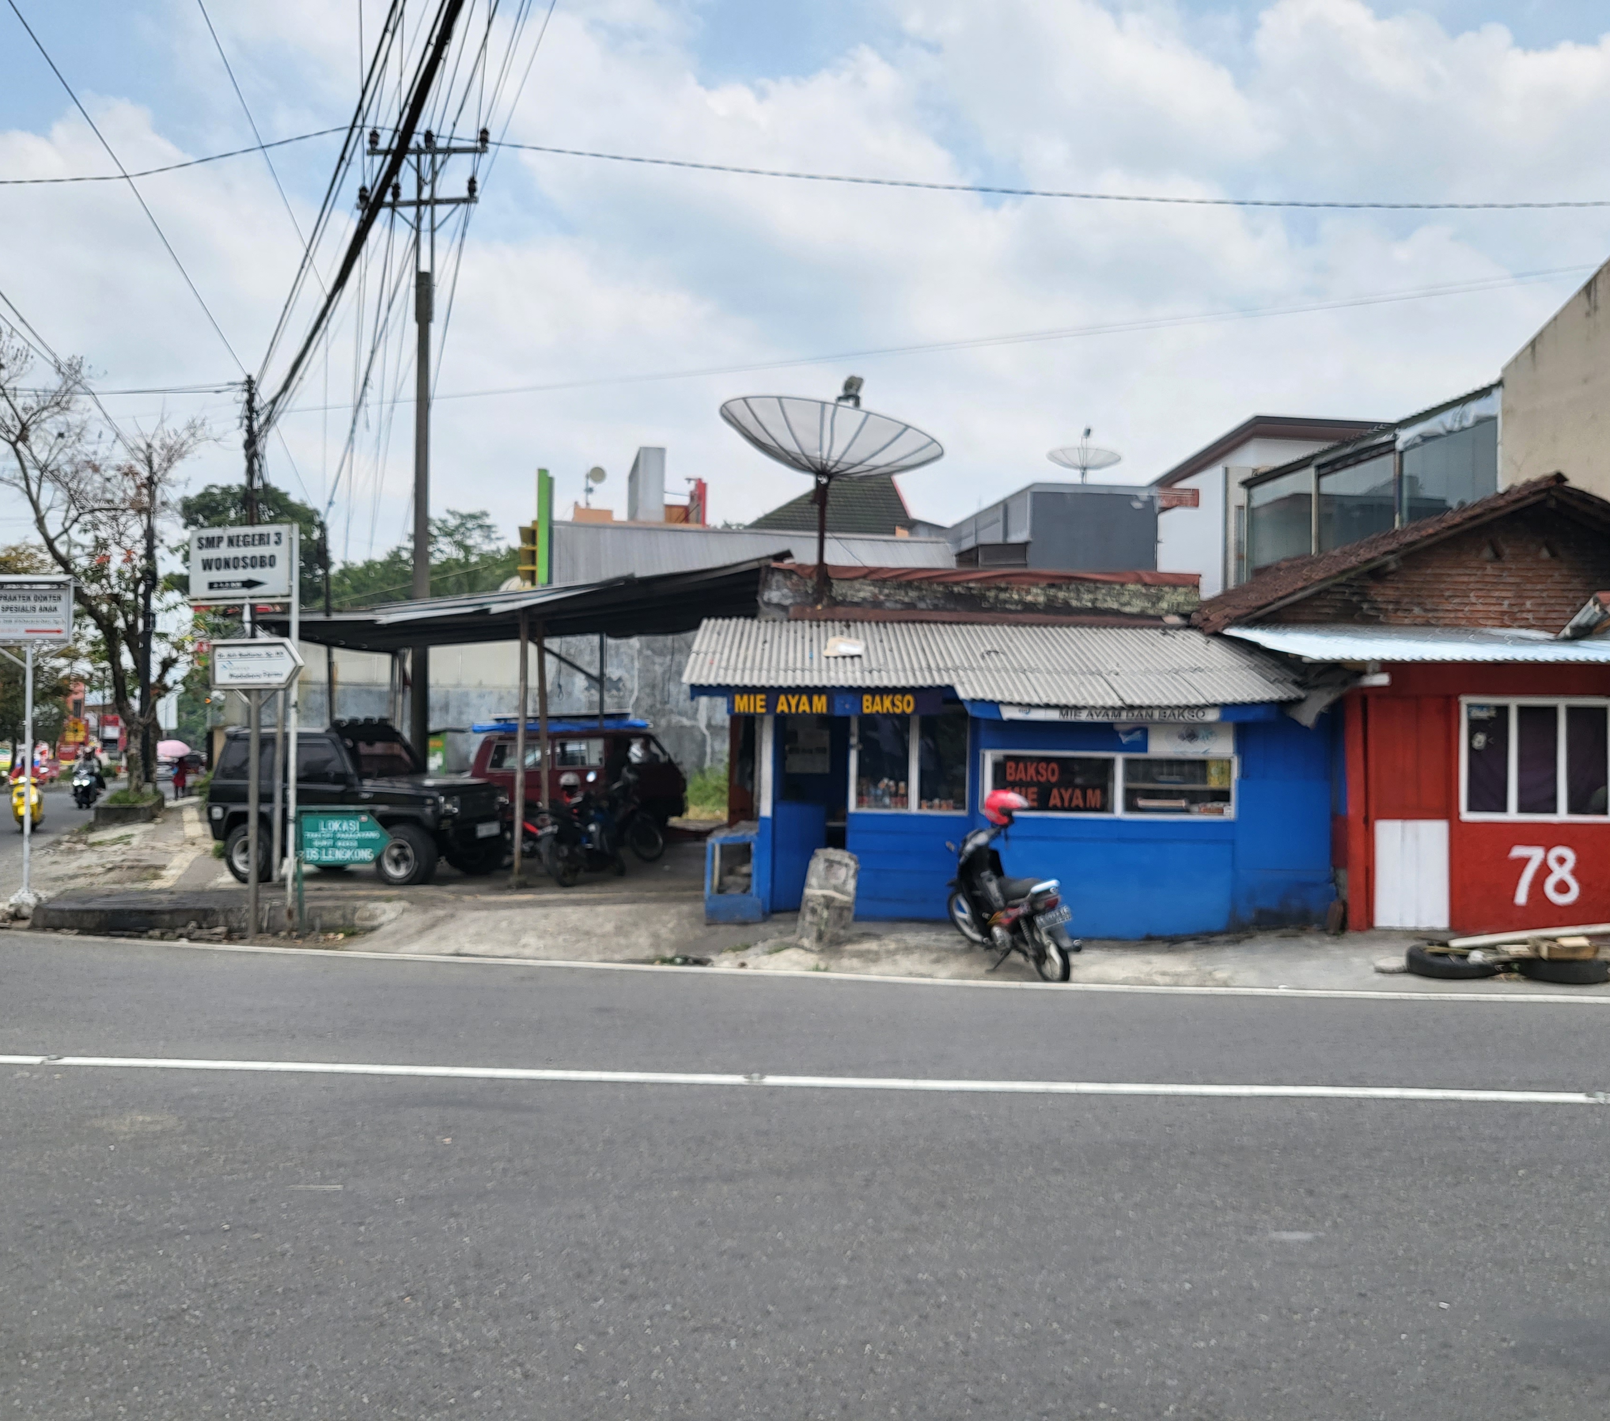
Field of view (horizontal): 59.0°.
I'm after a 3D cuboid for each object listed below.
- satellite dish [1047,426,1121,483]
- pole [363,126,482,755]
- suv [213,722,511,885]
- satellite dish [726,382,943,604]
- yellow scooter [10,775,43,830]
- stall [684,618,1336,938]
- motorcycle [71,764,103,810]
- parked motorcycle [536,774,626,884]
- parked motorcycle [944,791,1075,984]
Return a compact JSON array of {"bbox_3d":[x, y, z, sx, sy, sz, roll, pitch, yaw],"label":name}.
[{"bbox_3d":[7.805,-7.077,39.521,2.100,1.650,2.100,0,-2,18],"label":"satellite dish"},{"bbox_3d":[-5.969,-3.570,22.143,1.850,11.200,0.400,0,-1,6],"label":"pole"},{"bbox_3d":[-5.265,1.114,16.973,3.500,1.840,1.620,0,-2,20],"label":"suv"},{"bbox_3d":[0.286,-2.199,14.529,2.300,2.300,2.300,0,-2,18],"label":"satellite dish"},{"bbox_3d":[-15.447,1.770,28.214,0.720,1.130,1.820,1,-2,-21],"label":"yellow scooter"},{"bbox_3d":[1.778,0.506,13.388,5.650,2.950,3.100,0,-1,-3],"label":"stall"},{"bbox_3d":[-17.997,1.937,35.715,0.750,1.150,1.900,1,-2,-23],"label":"motorcycle"},{"bbox_3d":[-2.347,1.324,15.765,0.700,1.150,1.900,0,-2,23],"label":"parked motorcycle"},{"bbox_3d":[1.633,1.394,11.366,0.700,1.250,1.880,1,-2,-23],"label":"parked motorcycle"}]

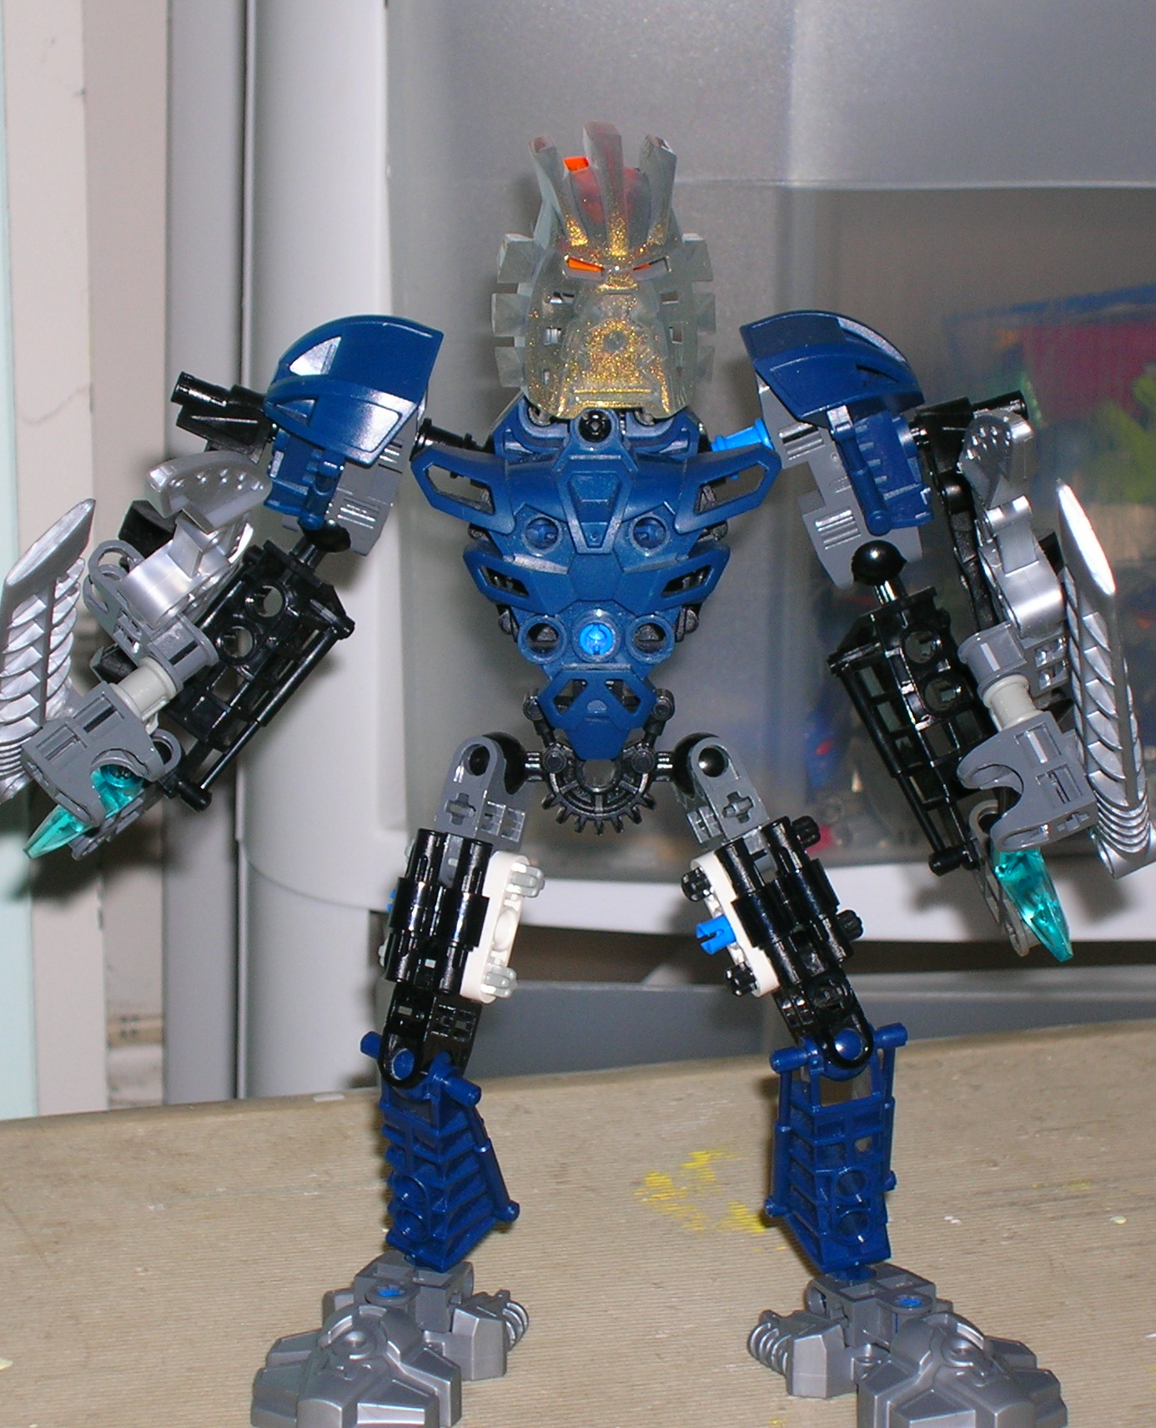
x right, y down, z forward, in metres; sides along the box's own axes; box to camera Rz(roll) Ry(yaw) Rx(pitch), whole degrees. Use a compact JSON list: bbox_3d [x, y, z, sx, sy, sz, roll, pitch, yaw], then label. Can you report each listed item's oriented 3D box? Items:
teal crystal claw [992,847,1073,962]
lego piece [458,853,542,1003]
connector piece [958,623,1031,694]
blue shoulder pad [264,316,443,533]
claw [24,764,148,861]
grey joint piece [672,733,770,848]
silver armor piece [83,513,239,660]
[{"bbox_3d":[0.068,0.027,0.702,0.007,0.007,0.023,-10,61,-32],"label":"teal crystal claw"},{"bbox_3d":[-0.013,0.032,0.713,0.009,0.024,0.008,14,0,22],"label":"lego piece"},{"bbox_3d":[0.062,-0.008,0.706,0.009,0.009,0.009,-28,-21,0],"label":"connector piece"},{"bbox_3d":[-0.034,-0.044,0.712,0.024,0.031,0.024,16,9,7],"label":"blue shoulder pad"},{"bbox_3d":[-0.073,0.014,0.703,0.023,0.007,0.007,-39,33,-23],"label":"claw"},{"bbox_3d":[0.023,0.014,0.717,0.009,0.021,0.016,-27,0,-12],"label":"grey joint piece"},{"bbox_3d":[-0.062,-0.019,0.708,0.019,0.021,0.016,34,-19,13],"label":"silver armor piece"}]

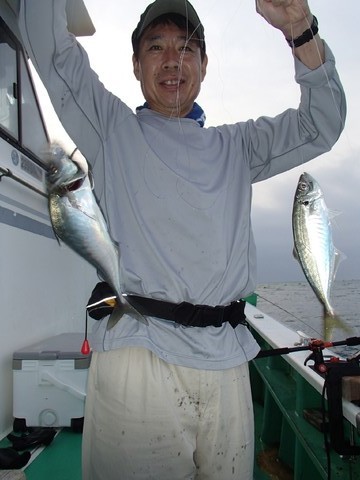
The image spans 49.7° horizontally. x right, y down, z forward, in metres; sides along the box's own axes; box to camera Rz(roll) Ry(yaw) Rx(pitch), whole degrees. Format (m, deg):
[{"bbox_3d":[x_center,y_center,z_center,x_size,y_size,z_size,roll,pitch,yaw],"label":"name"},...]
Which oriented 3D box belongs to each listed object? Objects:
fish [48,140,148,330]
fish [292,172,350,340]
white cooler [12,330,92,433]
[{"bbox_3d":[-0.172,0.001,0.730,0.105,0.380,0.060,-22,-5,-12],"label":"fish"},{"bbox_3d":[0.282,0.028,0.760,0.095,0.330,0.052,-11,-6,20],"label":"fish"},{"bbox_3d":[-0.745,0.936,2.696,0.415,0.465,0.830,-2,-7,4],"label":"white cooler"}]

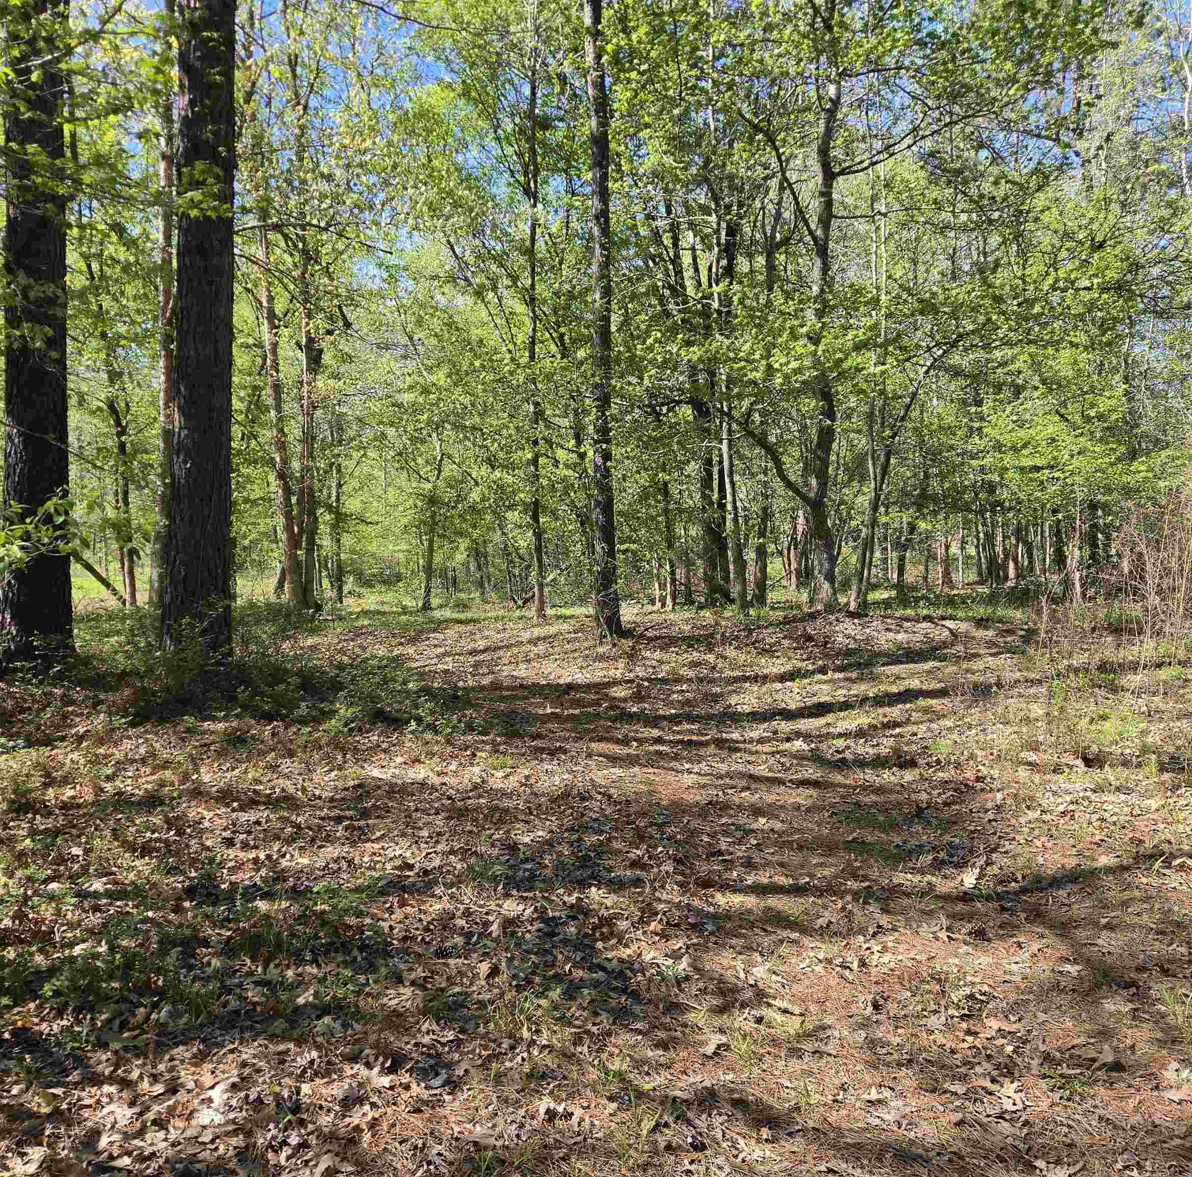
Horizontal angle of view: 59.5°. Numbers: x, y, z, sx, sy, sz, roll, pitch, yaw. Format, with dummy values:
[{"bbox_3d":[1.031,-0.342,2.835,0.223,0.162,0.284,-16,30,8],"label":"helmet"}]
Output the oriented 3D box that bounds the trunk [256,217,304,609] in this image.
[{"bbox_3d":[-6.700,-3.699,22.000,0.460,8.380,0.460,-4,0,0],"label":"trunk"}]

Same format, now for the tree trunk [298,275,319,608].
[{"bbox_3d":[-6.066,-3.091,22.000,0.300,7.040,0.300,-1,0,0],"label":"tree trunk"}]

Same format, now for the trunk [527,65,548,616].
[{"bbox_3d":[-1.067,-4.624,19.000,0.260,10.430,0.260,0,0,0],"label":"trunk"}]

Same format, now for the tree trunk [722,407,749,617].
[{"bbox_3d":[2.657,-1.481,20.000,0.270,4.030,0.270,-4,0,0],"label":"tree trunk"}]

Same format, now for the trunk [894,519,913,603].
[{"bbox_3d":[7.984,-0.698,27.000,0.300,2.210,0.300,7,0,0],"label":"trunk"}]

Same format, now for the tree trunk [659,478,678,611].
[{"bbox_3d":[1.594,-0.992,22.500,0.230,2.860,0.230,-2,0,0],"label":"tree trunk"}]

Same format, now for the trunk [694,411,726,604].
[{"bbox_3d":[2.570,-1.837,23.500,0.520,4.380,0.520,-4,0,0],"label":"trunk"}]

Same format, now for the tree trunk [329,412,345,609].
[{"bbox_3d":[-6.078,-1.872,24.500,0.240,4.520,0.240,0,0,0],"label":"tree trunk"}]

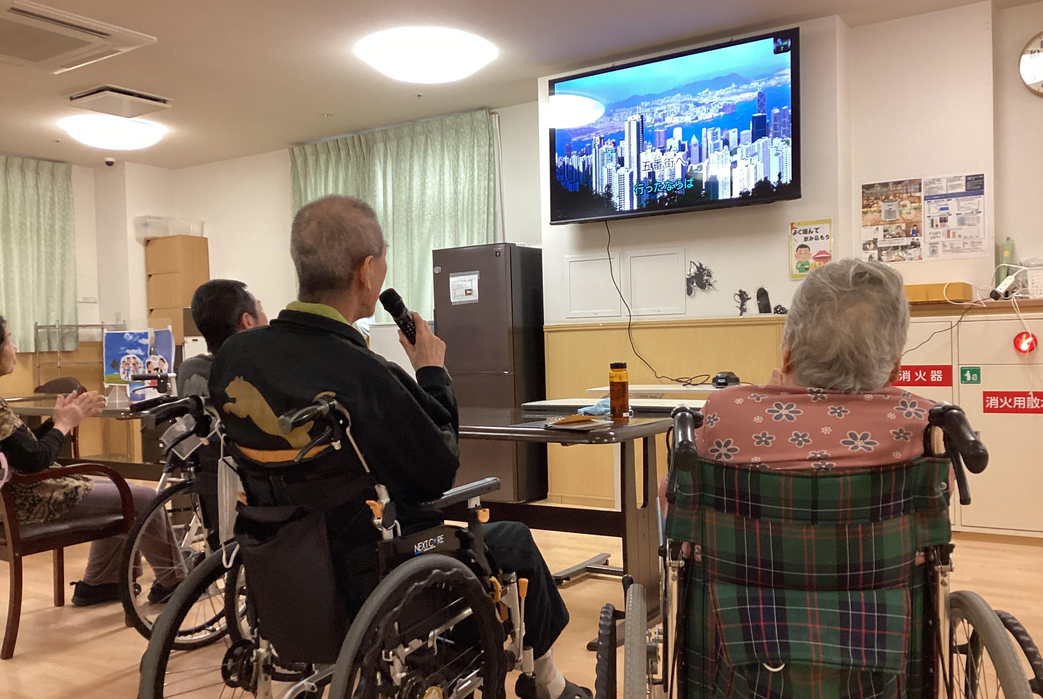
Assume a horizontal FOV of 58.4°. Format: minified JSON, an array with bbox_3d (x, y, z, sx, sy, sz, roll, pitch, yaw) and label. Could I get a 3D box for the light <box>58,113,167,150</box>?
[{"bbox_3d":[-2.934,-1.534,6.727,0.720,0.152,0.720,-1,1,0],"label":"light"}]

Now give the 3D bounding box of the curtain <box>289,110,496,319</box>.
[{"bbox_3d":[-1.025,-0.880,6.968,2.009,1.494,0.122,-1,1,34],"label":"curtain"}]

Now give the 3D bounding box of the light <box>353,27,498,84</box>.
[{"bbox_3d":[-0.525,-1.565,5.121,0.759,0.149,0.759,-1,1,0],"label":"light"}]

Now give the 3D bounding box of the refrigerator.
[{"bbox_3d":[-0.121,0.152,6.052,0.599,1.580,0.643,-1,1,34],"label":"refrigerator"}]

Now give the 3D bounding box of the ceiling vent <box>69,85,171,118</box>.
[{"bbox_3d":[-2.575,-1.581,5.987,0.484,0.055,0.479,-1,1,34],"label":"ceiling vent"}]

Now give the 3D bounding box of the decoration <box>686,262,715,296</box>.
[{"bbox_3d":[0.983,-0.390,5.144,0.176,0.188,0.012,-1,1,34],"label":"decoration"}]

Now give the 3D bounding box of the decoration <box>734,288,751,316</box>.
[{"bbox_3d":[1.184,-0.253,5.012,0.087,0.141,0.012,-1,1,34],"label":"decoration"}]

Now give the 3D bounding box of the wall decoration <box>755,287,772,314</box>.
[{"bbox_3d":[1.282,-0.259,4.946,0.085,0.140,0.012,-1,1,34],"label":"wall decoration"}]

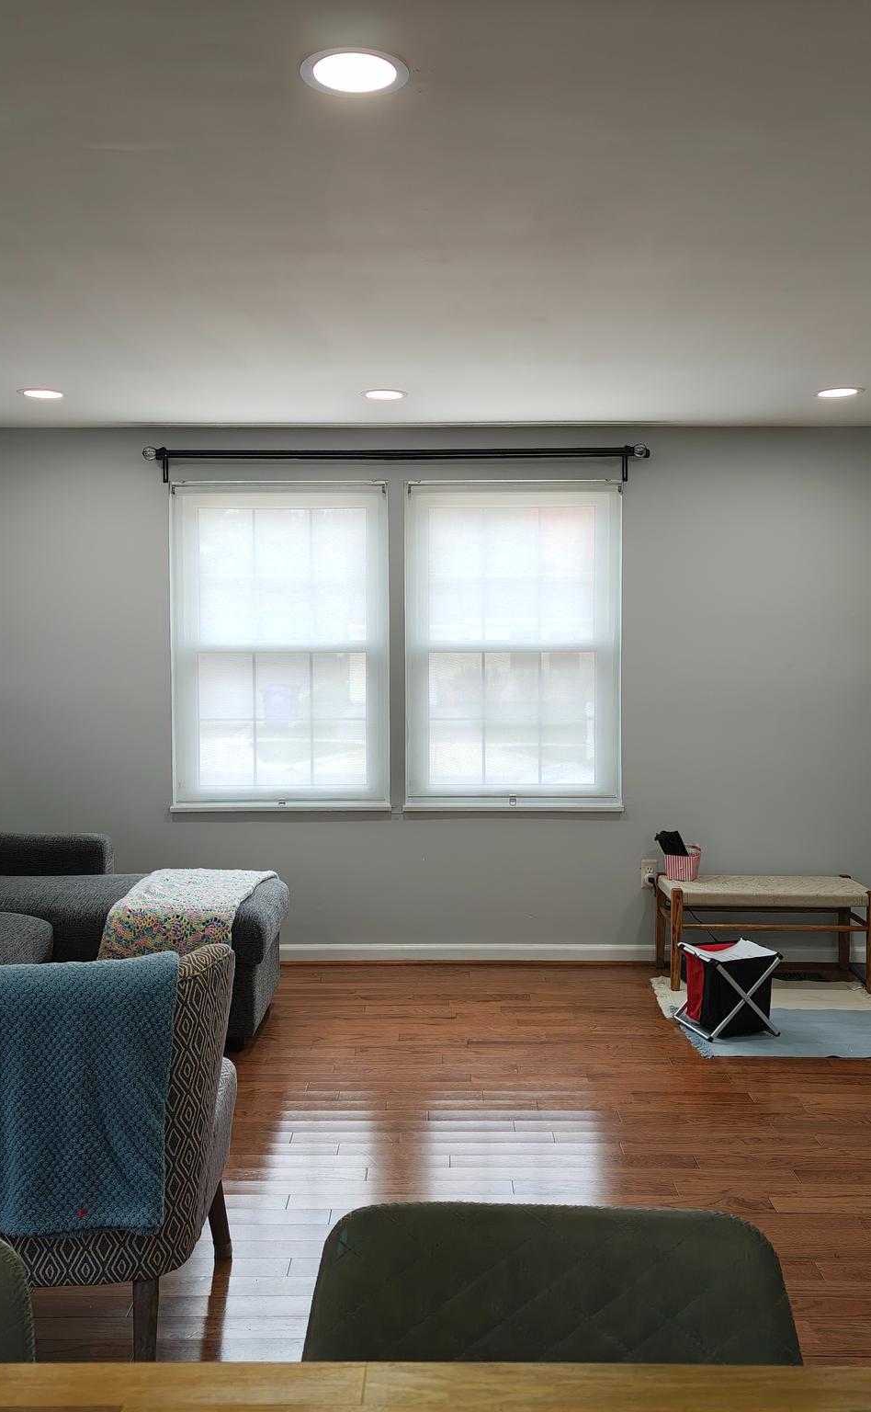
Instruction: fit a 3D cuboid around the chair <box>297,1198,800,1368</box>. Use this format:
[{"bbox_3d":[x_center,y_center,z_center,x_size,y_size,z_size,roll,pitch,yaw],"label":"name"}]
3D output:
[{"bbox_3d":[0.100,0.933,1.072,0.500,0.840,0.570,0,3,3],"label":"chair"}]

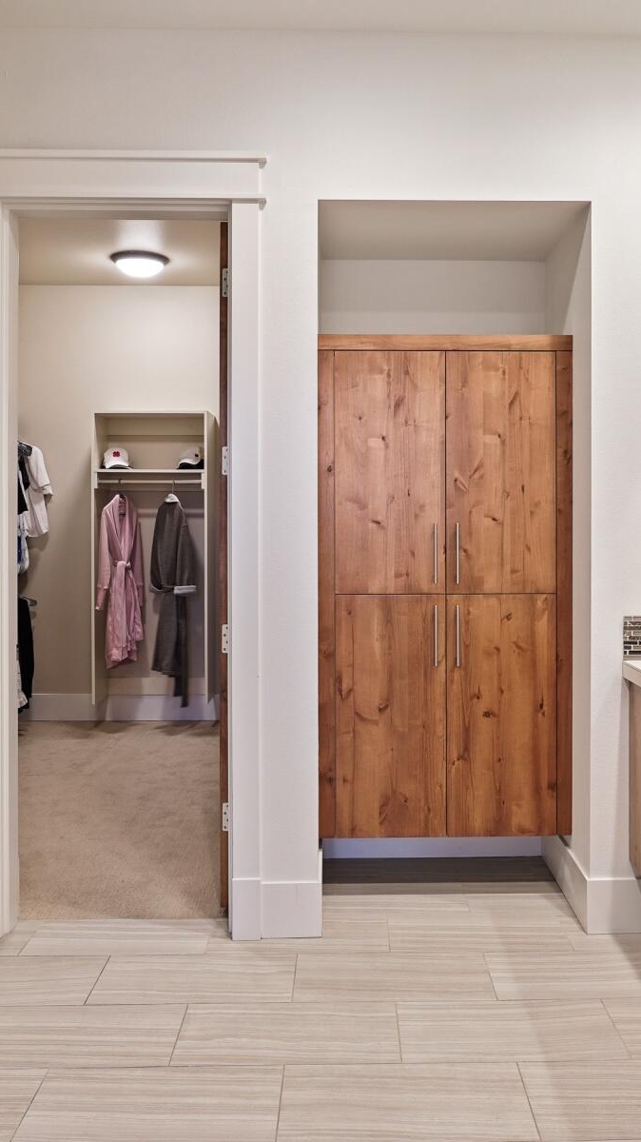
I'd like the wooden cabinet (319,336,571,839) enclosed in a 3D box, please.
[{"bbox_3d":[0.456,0.053,3.180,0.928,1.845,0.420,0,2,-1],"label":"wooden cabinet"}]

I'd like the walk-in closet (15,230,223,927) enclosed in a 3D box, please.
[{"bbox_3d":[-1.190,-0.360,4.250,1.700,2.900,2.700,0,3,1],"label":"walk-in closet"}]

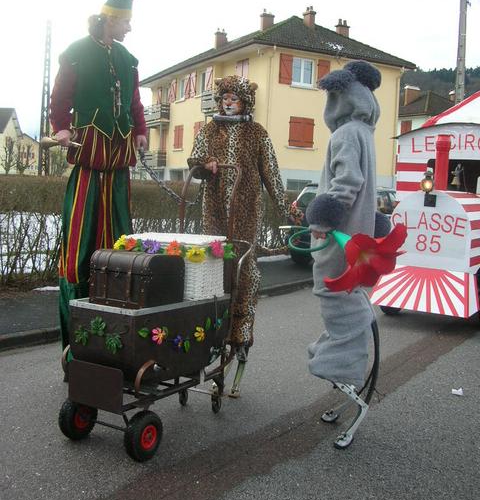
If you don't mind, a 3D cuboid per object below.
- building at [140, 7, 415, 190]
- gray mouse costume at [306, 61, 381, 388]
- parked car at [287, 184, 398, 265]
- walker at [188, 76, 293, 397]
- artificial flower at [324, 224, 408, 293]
[{"bbox_3d":[1.327,-7.868,36.478,9.100,10.900,14.100,-1,6,-28],"label":"building"},{"bbox_3d":[0.641,-0.136,3.871,0.420,1.920,0.560,4,6,23],"label":"gray mouse costume"},{"bbox_3d":[2.724,-0.478,12.992,1.720,1.500,4.300,5,6,33],"label":"parked car"},{"bbox_3d":[-0.017,-0.066,4.462,0.680,2.180,0.520,3,5,9],"label":"walker"},{"bbox_3d":[0.684,0.041,3.500,0.400,0.350,0.320,-2,18,-35],"label":"artificial flower"}]

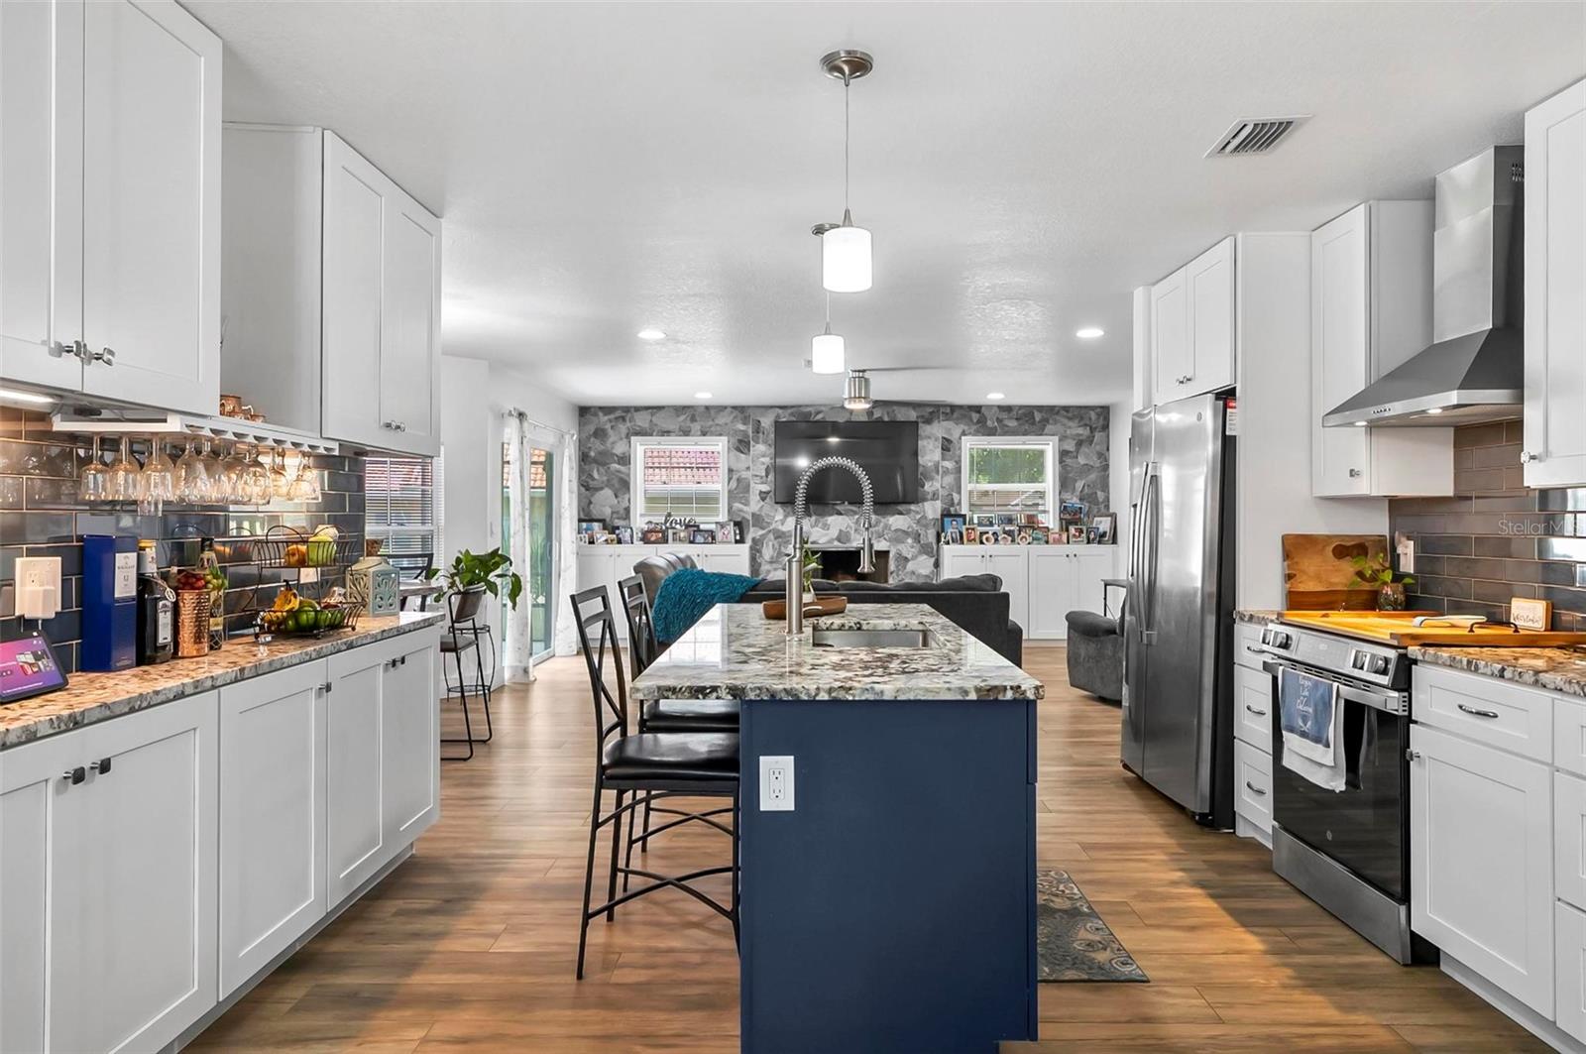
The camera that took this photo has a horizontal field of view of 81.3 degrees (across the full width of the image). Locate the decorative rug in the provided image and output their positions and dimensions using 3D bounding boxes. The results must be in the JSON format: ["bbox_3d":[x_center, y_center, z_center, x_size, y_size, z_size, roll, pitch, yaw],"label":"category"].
[{"bbox_3d":[0.751,1.269,3.015,0.528,0.010,0.832,0,0,0],"label":"decorative rug"}]

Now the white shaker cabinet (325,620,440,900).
[{"bbox_3d":[-1.531,0.770,3.130,0.330,0.780,0.802,0,0,1],"label":"white shaker cabinet"}]

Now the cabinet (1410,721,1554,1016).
[{"bbox_3d":[2.089,0.862,2.414,0.609,0.599,0.487,0,0,0],"label":"cabinet"}]

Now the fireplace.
[{"bbox_3d":[0.542,0.592,9.599,0.900,0.790,0.440,0,0,1],"label":"fireplace"}]

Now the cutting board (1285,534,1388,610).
[{"bbox_3d":[2.164,0.187,3.679,0.430,0.310,0.030,0,-6,0],"label":"cutting board"}]

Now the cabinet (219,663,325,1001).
[{"bbox_3d":[-1.539,0.775,2.486,0.330,0.780,0.485,0,0,1],"label":"cabinet"}]

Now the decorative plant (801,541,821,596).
[{"bbox_3d":[0.053,0.180,3.551,0.116,0.255,0.120,0,0,1],"label":"decorative plant"}]

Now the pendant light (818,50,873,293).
[{"bbox_3d":[0.134,-0.896,2.337,0.134,0.570,0.134,0,0,1],"label":"pendant light"}]

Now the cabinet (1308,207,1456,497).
[{"bbox_3d":[2.266,-0.658,3.575,0.330,1.067,0.377,0,0,1],"label":"cabinet"}]

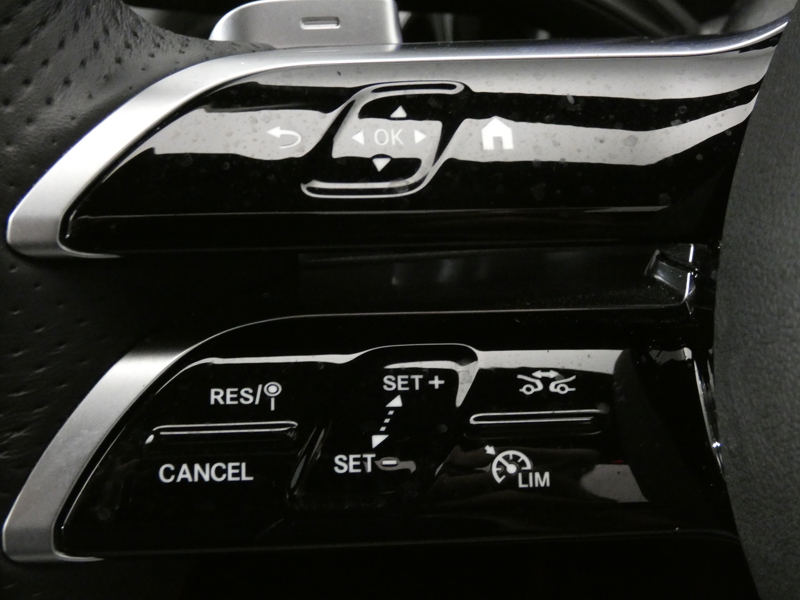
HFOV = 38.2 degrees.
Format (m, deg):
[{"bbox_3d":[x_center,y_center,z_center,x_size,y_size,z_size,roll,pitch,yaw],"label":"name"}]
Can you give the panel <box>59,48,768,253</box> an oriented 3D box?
[{"bbox_3d":[0.002,-0.017,0.131,0.079,0.022,0.012,-1,2,-2],"label":"panel"}]

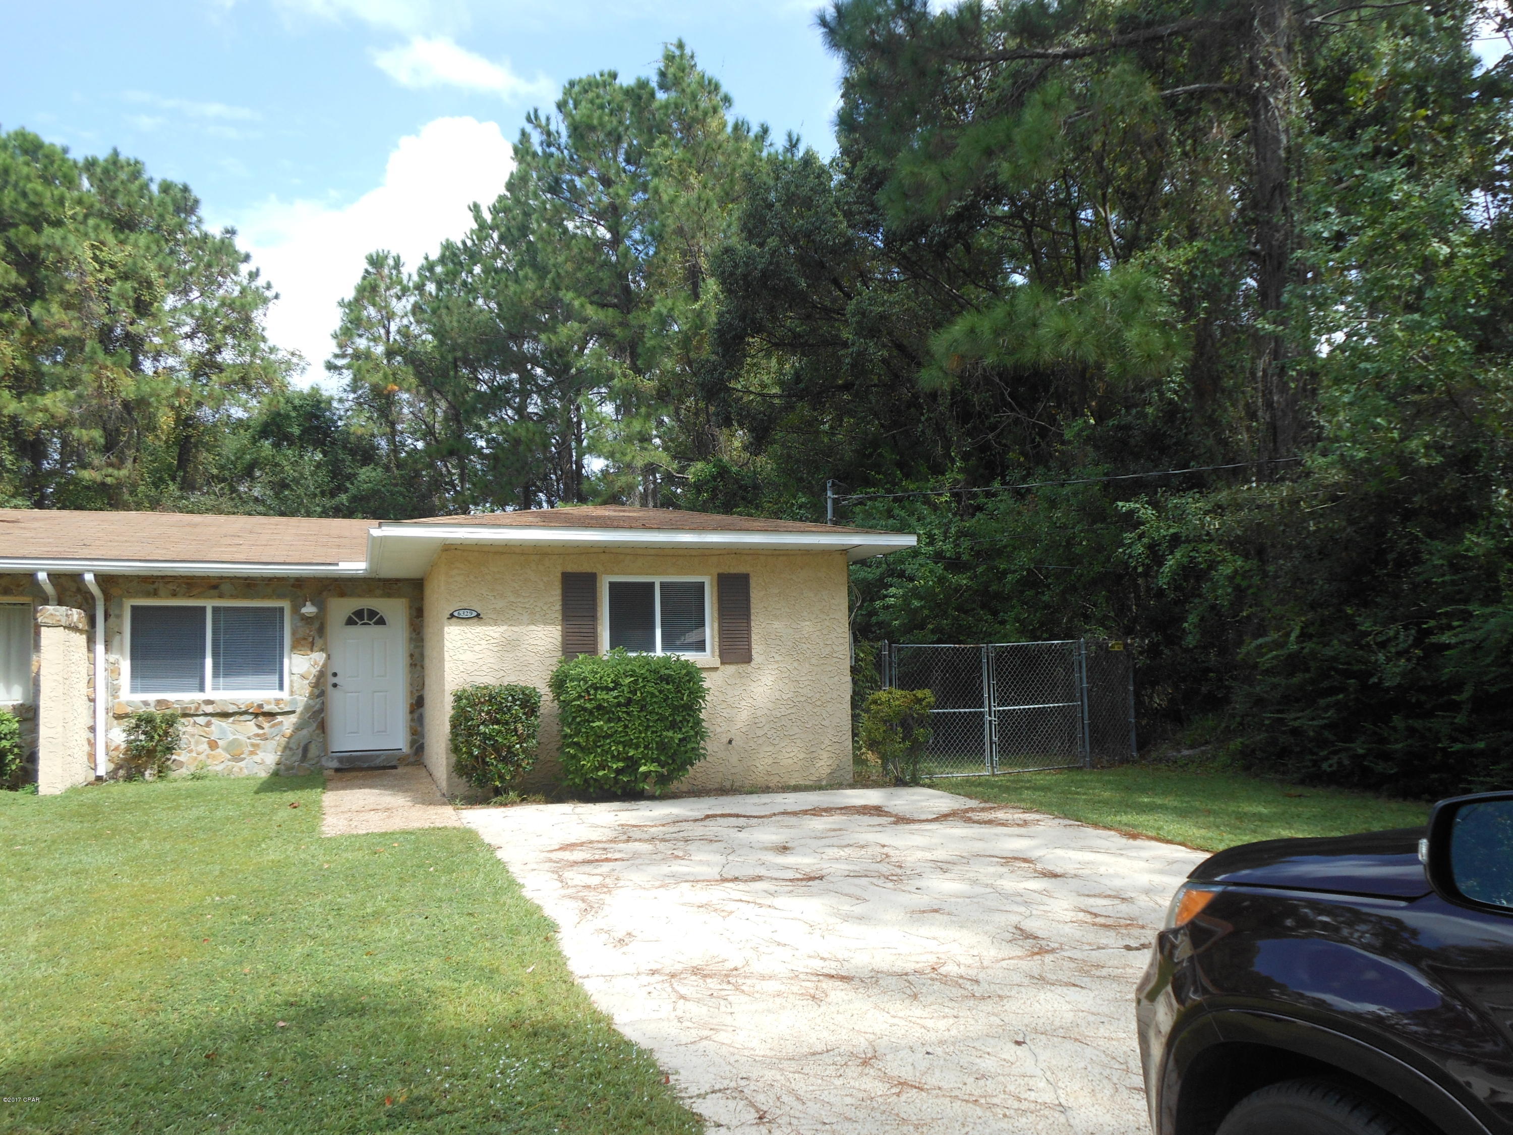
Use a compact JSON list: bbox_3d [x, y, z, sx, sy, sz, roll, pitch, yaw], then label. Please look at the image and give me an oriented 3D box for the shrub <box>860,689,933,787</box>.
[{"bbox_3d":[1.572,1.895,12.200,0.820,1.070,0.780,-1,-5,0],"label":"shrub"}]

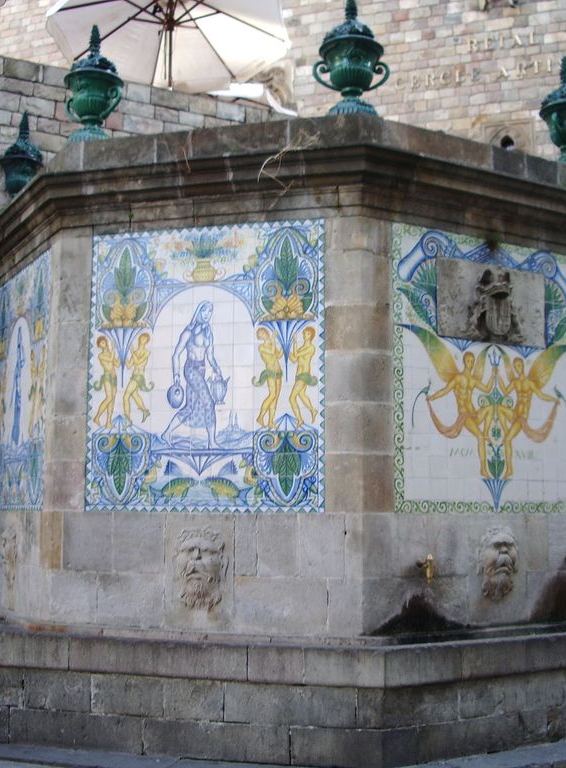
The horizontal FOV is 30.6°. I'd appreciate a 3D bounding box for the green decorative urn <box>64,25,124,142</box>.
[{"bbox_3d":[-1.474,-2.313,8.036,0.520,1.010,0.455,-5,-9,39],"label":"green decorative urn"}]

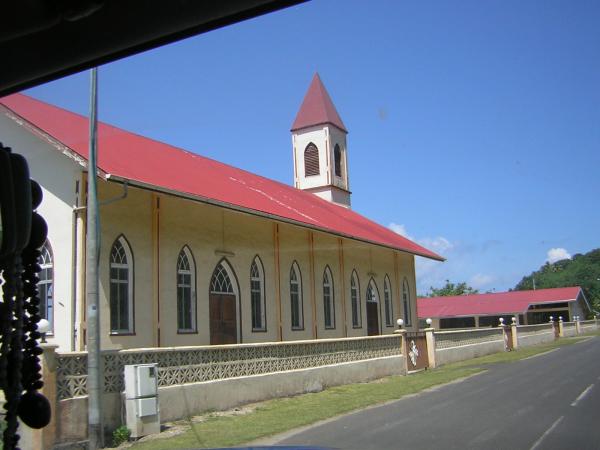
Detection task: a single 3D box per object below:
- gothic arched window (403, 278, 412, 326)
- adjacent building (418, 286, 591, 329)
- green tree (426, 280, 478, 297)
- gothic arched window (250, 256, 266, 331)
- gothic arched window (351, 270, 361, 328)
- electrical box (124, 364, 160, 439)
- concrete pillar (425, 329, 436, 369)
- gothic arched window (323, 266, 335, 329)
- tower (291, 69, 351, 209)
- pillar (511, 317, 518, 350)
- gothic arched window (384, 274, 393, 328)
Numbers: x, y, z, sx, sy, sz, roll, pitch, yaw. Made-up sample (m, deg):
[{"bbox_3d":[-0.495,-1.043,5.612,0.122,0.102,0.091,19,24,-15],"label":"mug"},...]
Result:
[{"bbox_3d":[5.949,4.321,35.107,0.200,2.758,0.924,-8,-12,30],"label":"gothic arched window"},{"bbox_3d":[23.577,10.813,75.815,20.000,5.084,14.960,-8,-11,30],"label":"adjacent building"},{"bbox_3d":[20.933,11.270,84.354,8.000,7.539,7.500,-5,-10,13],"label":"green tree"},{"bbox_3d":[-1.417,2.214,20.283,0.220,2.484,0.864,-8,-11,30],"label":"gothic arched window"},{"bbox_3d":[2.297,3.128,26.451,0.220,2.484,0.864,-8,-11,30],"label":"gothic arched window"},{"bbox_3d":[-2.061,2.291,8.162,0.240,0.900,0.420,-8,-11,30],"label":"electrical box"},{"bbox_3d":[4.474,4.195,21.269,0.300,1.320,0.300,-8,-11,30],"label":"concrete pillar"},{"bbox_3d":[1.081,2.829,24.431,0.220,2.484,0.864,-8,-11,30],"label":"gothic arched window"},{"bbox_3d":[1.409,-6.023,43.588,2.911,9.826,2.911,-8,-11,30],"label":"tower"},{"bbox_3d":[10.323,5.210,29.960,0.280,1.500,0.280,-8,-11,30],"label":"pillar"},{"bbox_3d":[4.605,3.993,32.918,0.200,2.758,0.924,-8,-12,30],"label":"gothic arched window"}]

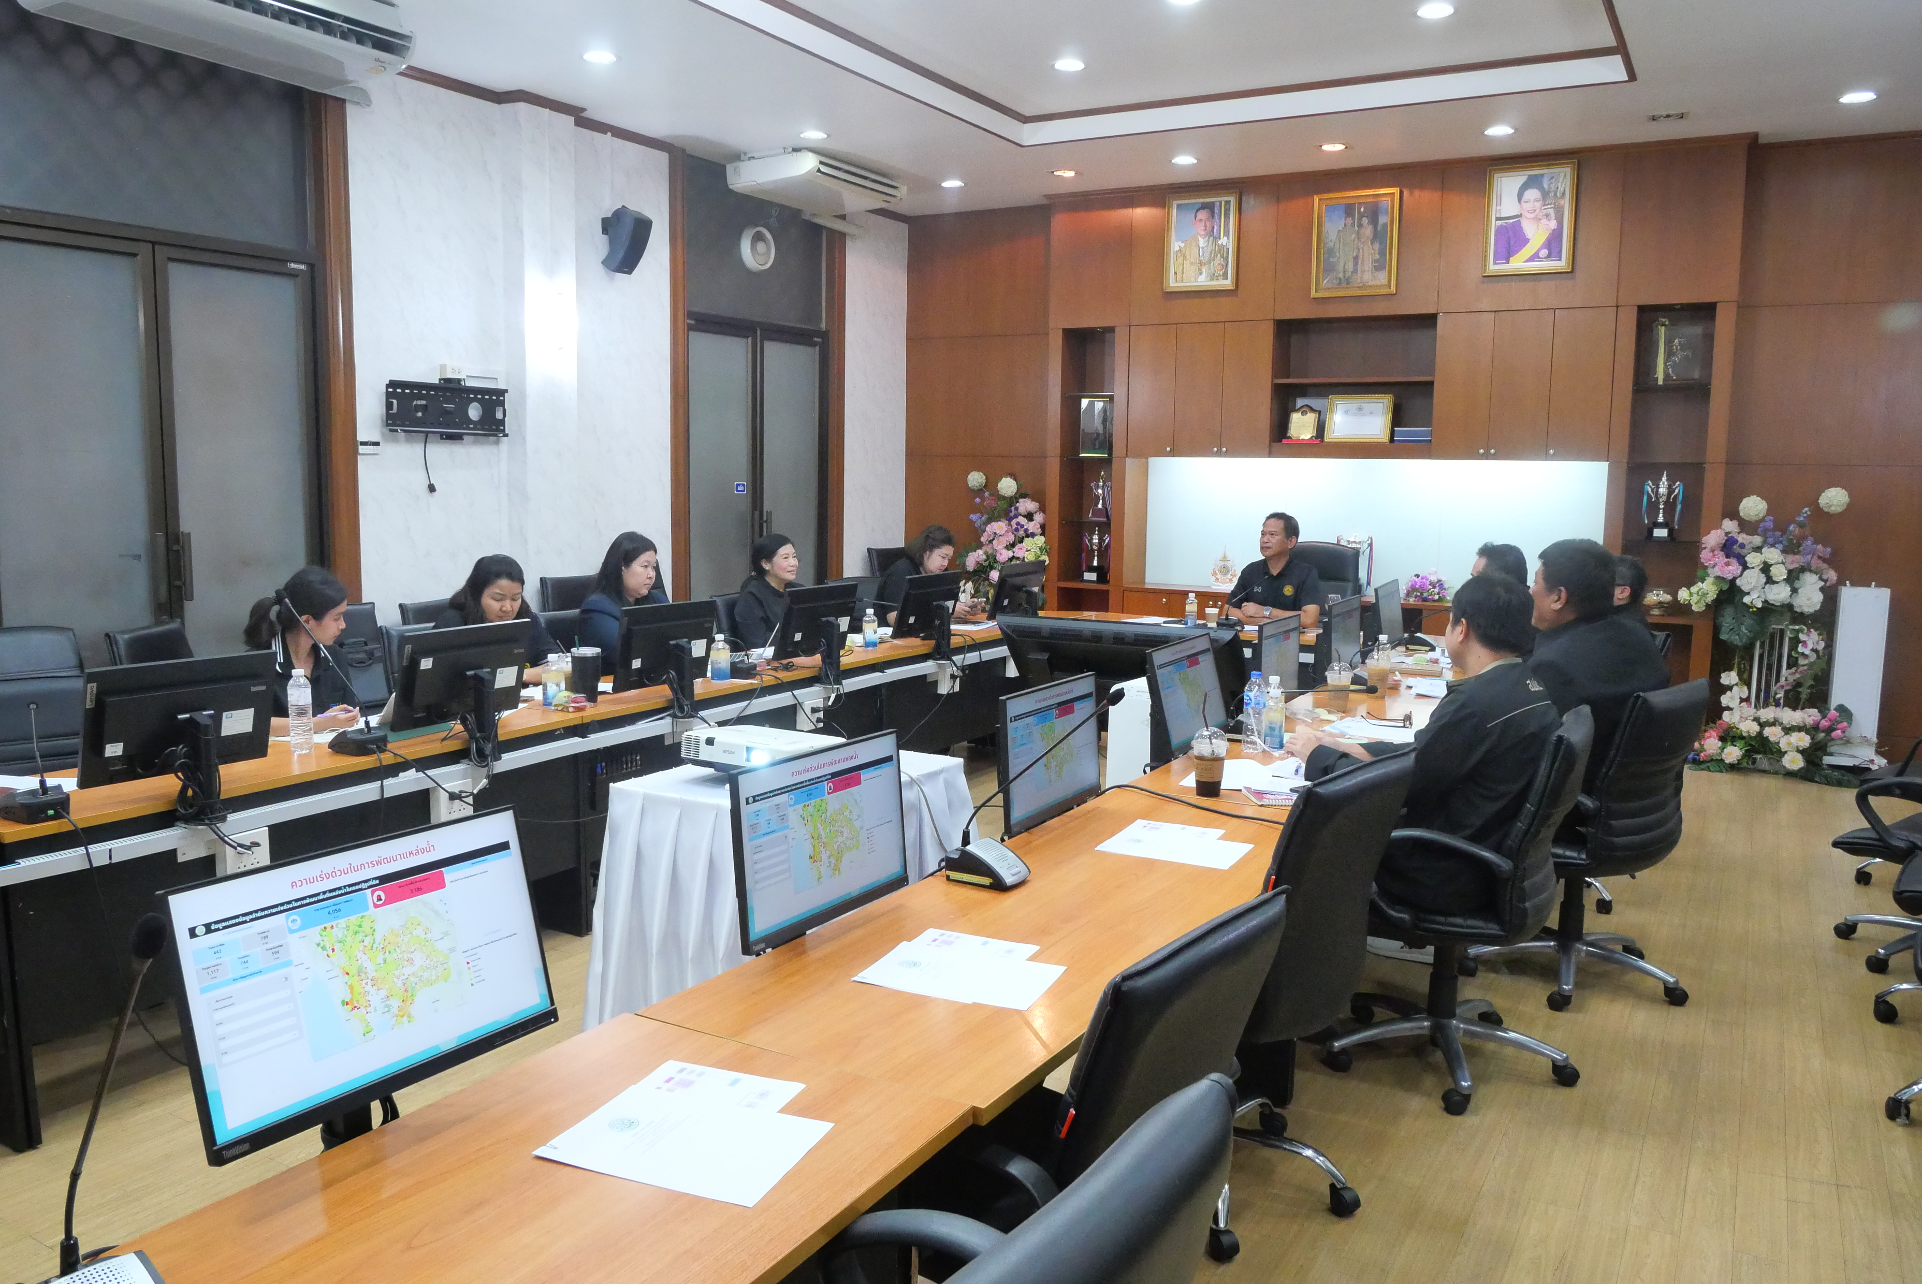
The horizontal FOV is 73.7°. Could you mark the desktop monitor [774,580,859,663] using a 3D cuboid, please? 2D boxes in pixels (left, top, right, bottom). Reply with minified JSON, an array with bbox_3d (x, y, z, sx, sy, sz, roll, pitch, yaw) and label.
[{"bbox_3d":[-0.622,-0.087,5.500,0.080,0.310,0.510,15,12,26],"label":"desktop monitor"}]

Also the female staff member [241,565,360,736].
[{"bbox_3d":[-2.028,0.392,4.247,0.750,1.270,0.500,3,7,17],"label":"female staff member"}]

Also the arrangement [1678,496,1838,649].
[{"bbox_3d":[4.648,-0.404,7.532,0.860,0.860,0.600,5,8,32],"label":"arrangement"}]

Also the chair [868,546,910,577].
[{"bbox_3d":[-0.220,0.031,8.016,0.650,1.140,0.630,5,8,32],"label":"chair"}]

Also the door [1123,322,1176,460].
[{"bbox_3d":[1.397,-1.833,9.375,0.360,0.950,0.030,5,8,29],"label":"door"}]

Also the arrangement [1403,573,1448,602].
[{"bbox_3d":[3.096,-0.376,8.539,0.289,0.199,0.209,6,9,32],"label":"arrangement"}]

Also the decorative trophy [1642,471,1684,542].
[{"bbox_3d":[4.343,-0.842,7.932,0.210,0.440,0.150,5,8,29],"label":"decorative trophy"}]

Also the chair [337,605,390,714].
[{"bbox_3d":[-2.588,0.355,5.601,0.640,0.990,0.600,5,8,28],"label":"chair"}]

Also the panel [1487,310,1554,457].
[{"bbox_3d":[3.572,-1.626,8.159,0.347,0.927,0.040,4,7,26],"label":"panel"}]

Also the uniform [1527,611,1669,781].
[{"bbox_3d":[1.931,0.234,4.040,0.500,0.640,0.420,-6,10,-43],"label":"uniform"}]

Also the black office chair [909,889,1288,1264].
[{"bbox_3d":[0.151,0.841,1.967,0.660,0.970,0.640,6,9,38],"label":"black office chair"}]

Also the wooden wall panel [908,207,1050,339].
[{"bbox_3d":[0.137,-2.881,10.069,1.228,0.966,0.040,4,7,26],"label":"wooden wall panel"}]

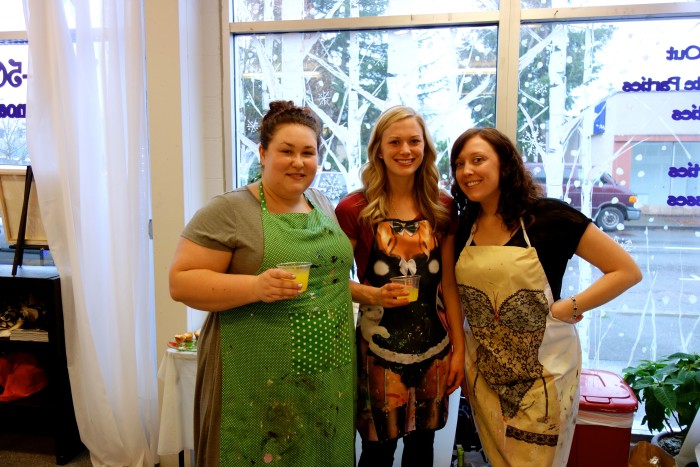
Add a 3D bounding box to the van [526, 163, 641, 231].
[{"bbox_3d":[5.878,-1.178,16.734,5.100,2.000,2.000,1,5,8],"label":"van"}]

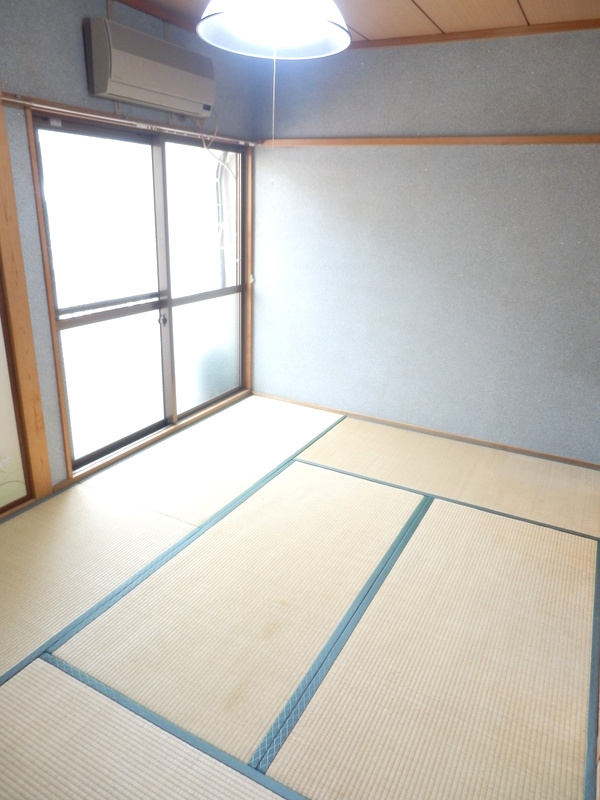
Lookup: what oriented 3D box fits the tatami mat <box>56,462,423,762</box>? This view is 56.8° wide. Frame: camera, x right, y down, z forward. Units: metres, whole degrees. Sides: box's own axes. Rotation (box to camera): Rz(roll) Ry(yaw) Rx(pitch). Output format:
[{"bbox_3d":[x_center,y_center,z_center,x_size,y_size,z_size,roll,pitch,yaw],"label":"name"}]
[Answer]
[{"bbox_3d":[-0.090,0.719,2.466,0.859,0.050,1.743,12,22,26],"label":"tatami mat"}]

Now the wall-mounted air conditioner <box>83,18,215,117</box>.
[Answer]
[{"bbox_3d":[-0.746,-1.700,2.903,0.184,0.306,0.780,12,22,26],"label":"wall-mounted air conditioner"}]

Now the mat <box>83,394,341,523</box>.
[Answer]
[{"bbox_3d":[-0.437,0.311,3.553,0.853,0.050,1.703,12,22,26],"label":"mat"}]

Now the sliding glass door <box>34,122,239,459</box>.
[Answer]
[{"bbox_3d":[-0.828,-0.661,3.463,0.075,1.749,1.653,12,22,26],"label":"sliding glass door"}]

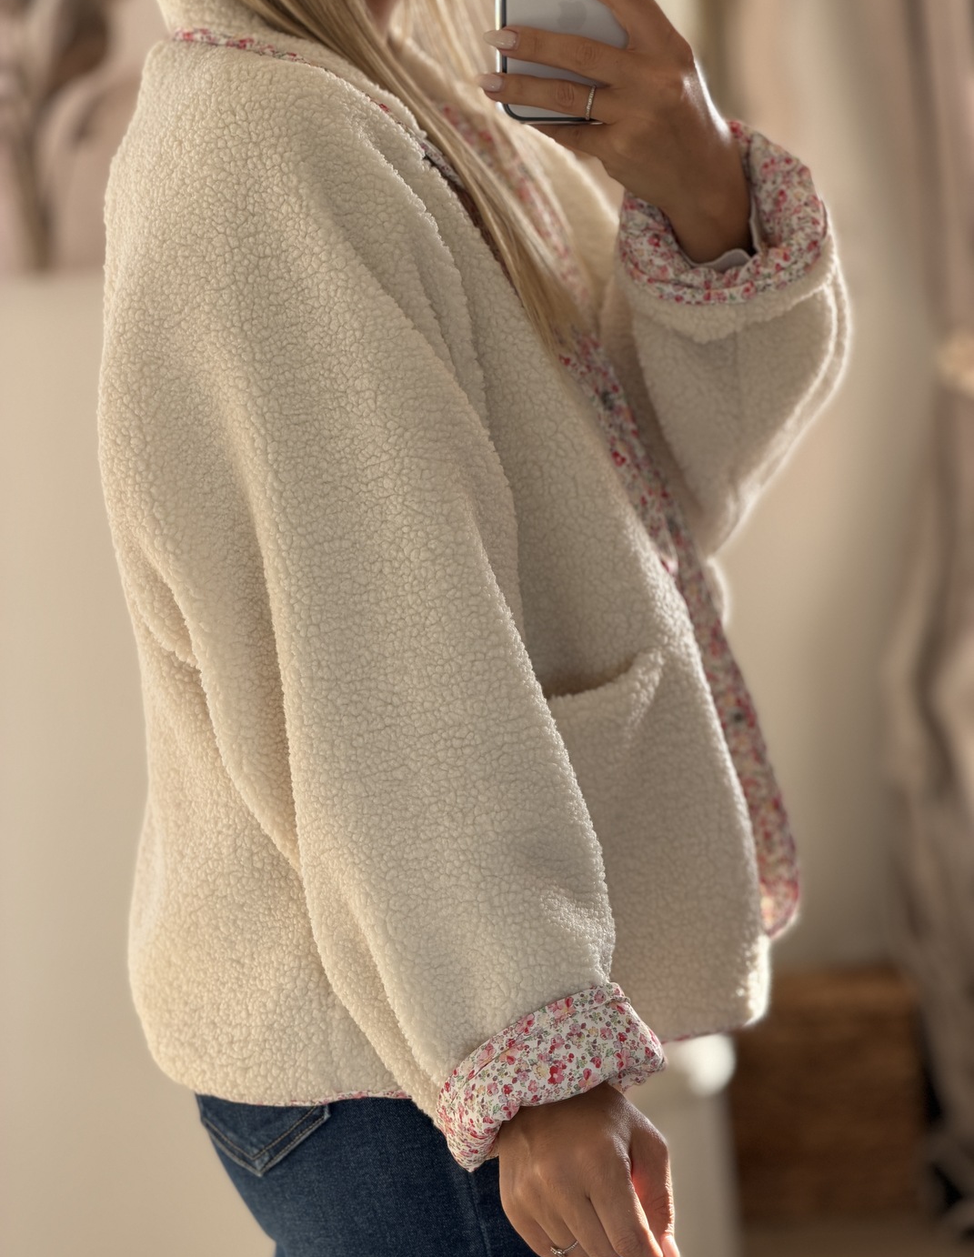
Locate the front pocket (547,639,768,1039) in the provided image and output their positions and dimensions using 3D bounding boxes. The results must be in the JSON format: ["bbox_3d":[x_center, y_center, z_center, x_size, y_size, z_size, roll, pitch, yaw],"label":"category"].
[{"bbox_3d":[0.084,0.115,2.040,0.165,0.200,0.050,-10,6,-44],"label":"front pocket"}]

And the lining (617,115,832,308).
[{"bbox_3d":[0.126,-0.221,1.990,0.112,0.065,0.100,-7,36,5],"label":"lining"}]

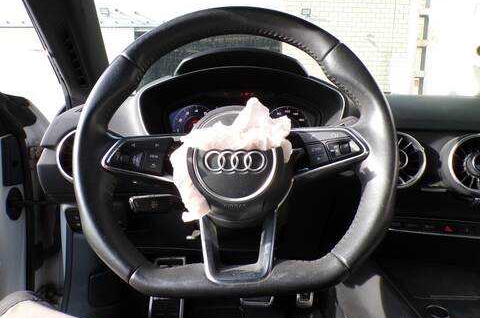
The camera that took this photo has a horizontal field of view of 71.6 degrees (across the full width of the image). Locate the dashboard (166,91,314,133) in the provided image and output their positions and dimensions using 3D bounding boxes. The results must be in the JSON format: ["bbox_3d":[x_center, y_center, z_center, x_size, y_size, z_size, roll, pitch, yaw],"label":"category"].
[{"bbox_3d":[0.003,-0.080,0.680,0.300,0.120,0.040,0,-8,0],"label":"dashboard"}]

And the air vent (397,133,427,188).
[{"bbox_3d":[0.266,0.003,0.572,0.095,0.095,0.040,0,3,0],"label":"air vent"}]

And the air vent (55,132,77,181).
[{"bbox_3d":[-0.261,-0.003,0.572,0.095,0.095,0.040,0,3,0],"label":"air vent"}]

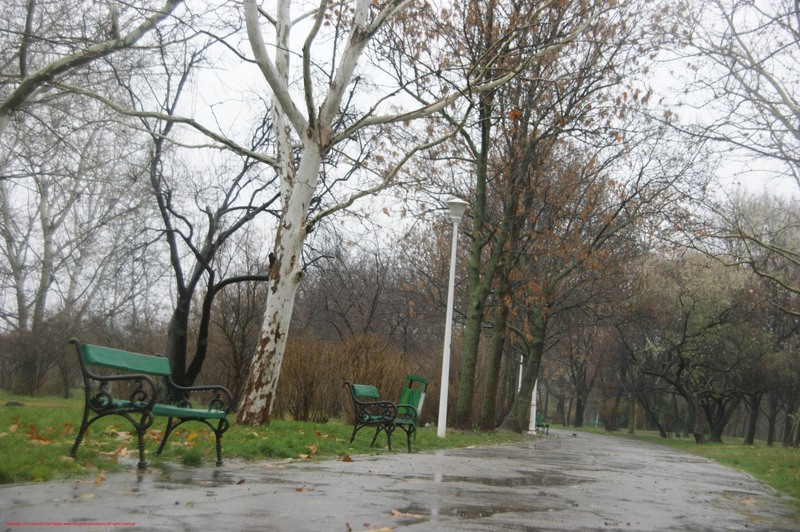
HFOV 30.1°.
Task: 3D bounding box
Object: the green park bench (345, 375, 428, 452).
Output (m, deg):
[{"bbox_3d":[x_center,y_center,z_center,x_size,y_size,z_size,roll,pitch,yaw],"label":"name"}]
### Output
[{"bbox_3d":[-0.237,1.927,18.873,0.680,0.840,1.620,3,-6,10],"label":"green park bench"}]

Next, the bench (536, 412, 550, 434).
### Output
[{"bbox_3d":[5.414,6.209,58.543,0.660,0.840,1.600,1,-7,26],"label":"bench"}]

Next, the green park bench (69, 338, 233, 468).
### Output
[{"bbox_3d":[-1.804,1.026,10.853,0.680,0.840,1.620,2,-6,13],"label":"green park bench"}]

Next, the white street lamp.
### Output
[{"bbox_3d":[0.981,1.024,29.748,0.470,4.840,0.470,4,-6,0],"label":"white street lamp"}]

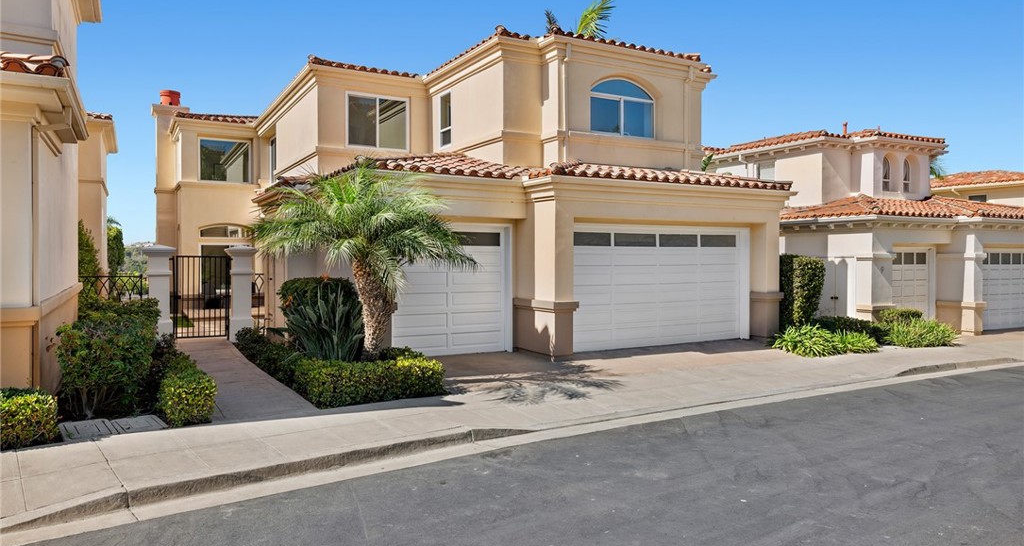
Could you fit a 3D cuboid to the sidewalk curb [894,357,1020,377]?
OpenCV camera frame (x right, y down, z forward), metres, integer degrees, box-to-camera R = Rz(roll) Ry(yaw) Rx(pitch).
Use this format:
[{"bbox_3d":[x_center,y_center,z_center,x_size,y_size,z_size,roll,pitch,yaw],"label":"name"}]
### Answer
[{"bbox_3d":[8.190,1.678,12.027,3.750,0.130,0.180,-1,2,-26],"label":"sidewalk curb"}]

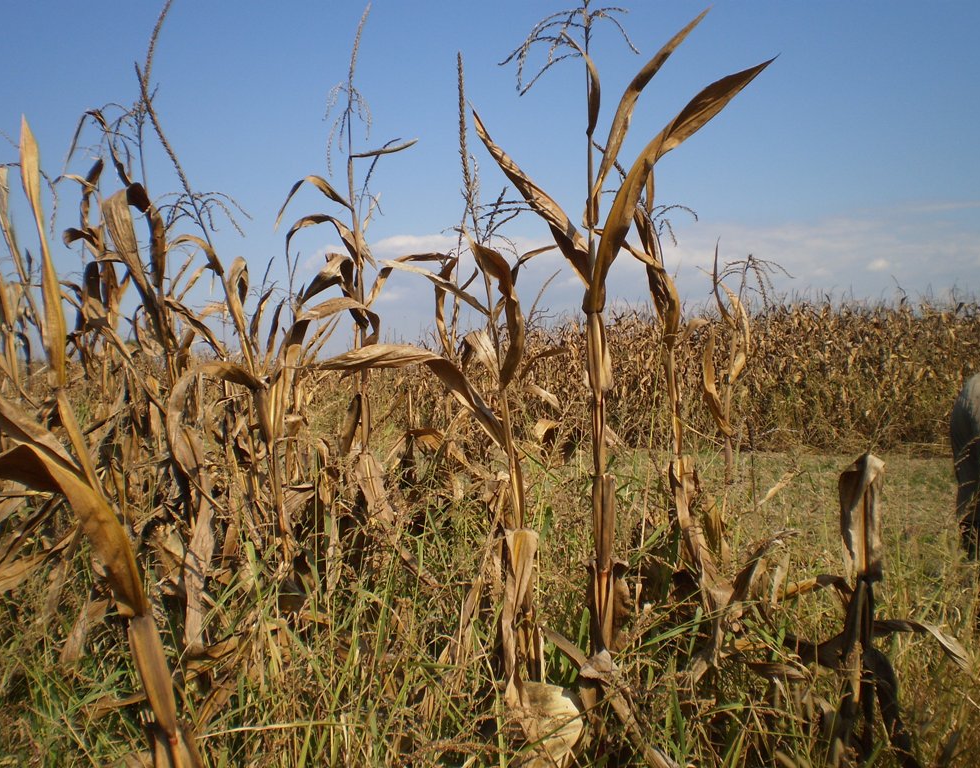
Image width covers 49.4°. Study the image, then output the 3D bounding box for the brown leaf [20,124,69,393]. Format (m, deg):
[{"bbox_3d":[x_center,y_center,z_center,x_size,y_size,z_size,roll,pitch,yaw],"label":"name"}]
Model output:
[{"bbox_3d":[-0.692,-0.204,1.650,0.055,0.420,0.060,-6,1,0],"label":"brown leaf"}]

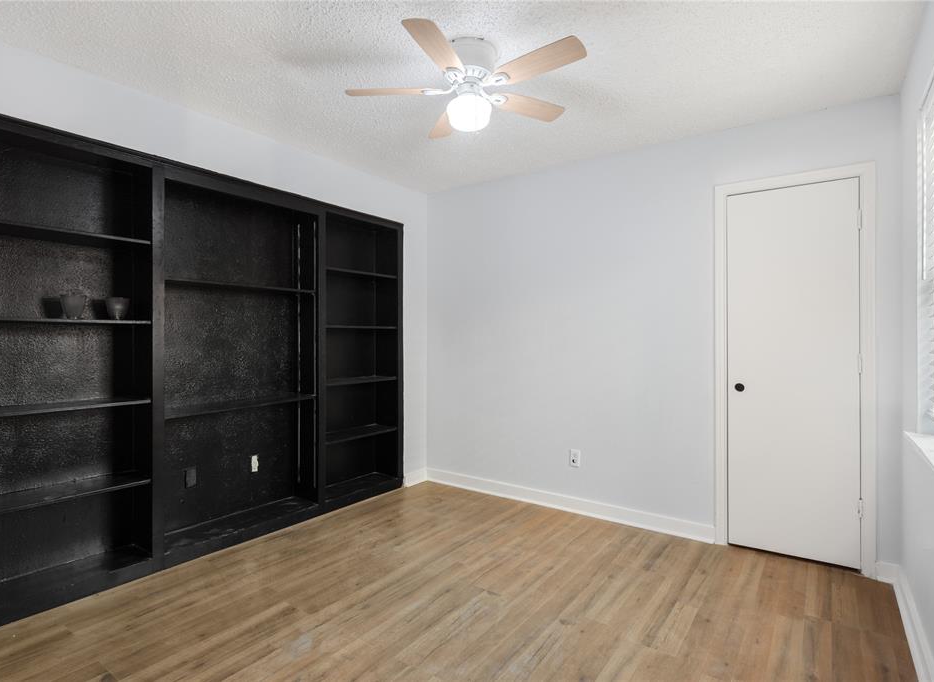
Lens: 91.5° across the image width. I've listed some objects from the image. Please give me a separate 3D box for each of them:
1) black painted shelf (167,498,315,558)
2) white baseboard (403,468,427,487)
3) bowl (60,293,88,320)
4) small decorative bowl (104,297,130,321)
[{"bbox_3d":[-1.441,1.157,2.879,0.270,0.036,0.944,0,0,39],"label":"black painted shelf"},{"bbox_3d":[-0.437,1.161,3.862,0.018,0.108,0.250,0,0,39],"label":"white baseboard"},{"bbox_3d":[-1.953,-0.162,2.255,0.102,0.128,0.102,0,0,39],"label":"bowl"},{"bbox_3d":[-1.840,-0.166,2.395,0.102,0.123,0.102,0,0,39],"label":"small decorative bowl"}]

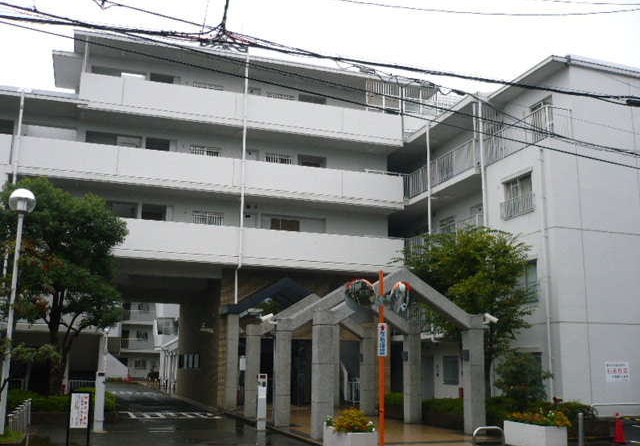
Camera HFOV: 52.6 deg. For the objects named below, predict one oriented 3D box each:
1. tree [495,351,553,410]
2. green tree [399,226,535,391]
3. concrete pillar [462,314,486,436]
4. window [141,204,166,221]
[{"bbox_3d":[5.308,4.200,16.853,1.420,1.650,1.420,-3,-13,17],"label":"tree"},{"bbox_3d":[4.381,2.751,19.078,3.700,5.620,3.500,-2,-13,13],"label":"green tree"},{"bbox_3d":[3.689,3.624,15.500,0.354,2.739,0.354,5,-13,-19],"label":"concrete pillar"},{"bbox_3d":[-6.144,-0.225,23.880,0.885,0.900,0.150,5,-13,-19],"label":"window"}]

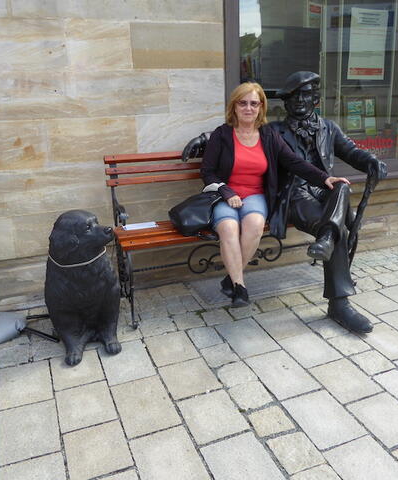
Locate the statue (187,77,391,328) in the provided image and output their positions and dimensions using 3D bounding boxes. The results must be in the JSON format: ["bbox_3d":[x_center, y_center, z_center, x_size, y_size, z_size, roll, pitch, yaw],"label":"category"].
[{"bbox_3d":[0.578,-0.266,2.625,1.092,1.328,1.014,-8,18,-20],"label":"statue"}]

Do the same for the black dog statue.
[{"bbox_3d":[-0.595,0.176,2.354,0.384,0.714,0.498,-7,18,-16],"label":"black dog statue"}]

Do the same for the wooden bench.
[{"bbox_3d":[0.230,-0.104,2.868,1.542,0.896,0.492,-8,18,-20],"label":"wooden bench"}]

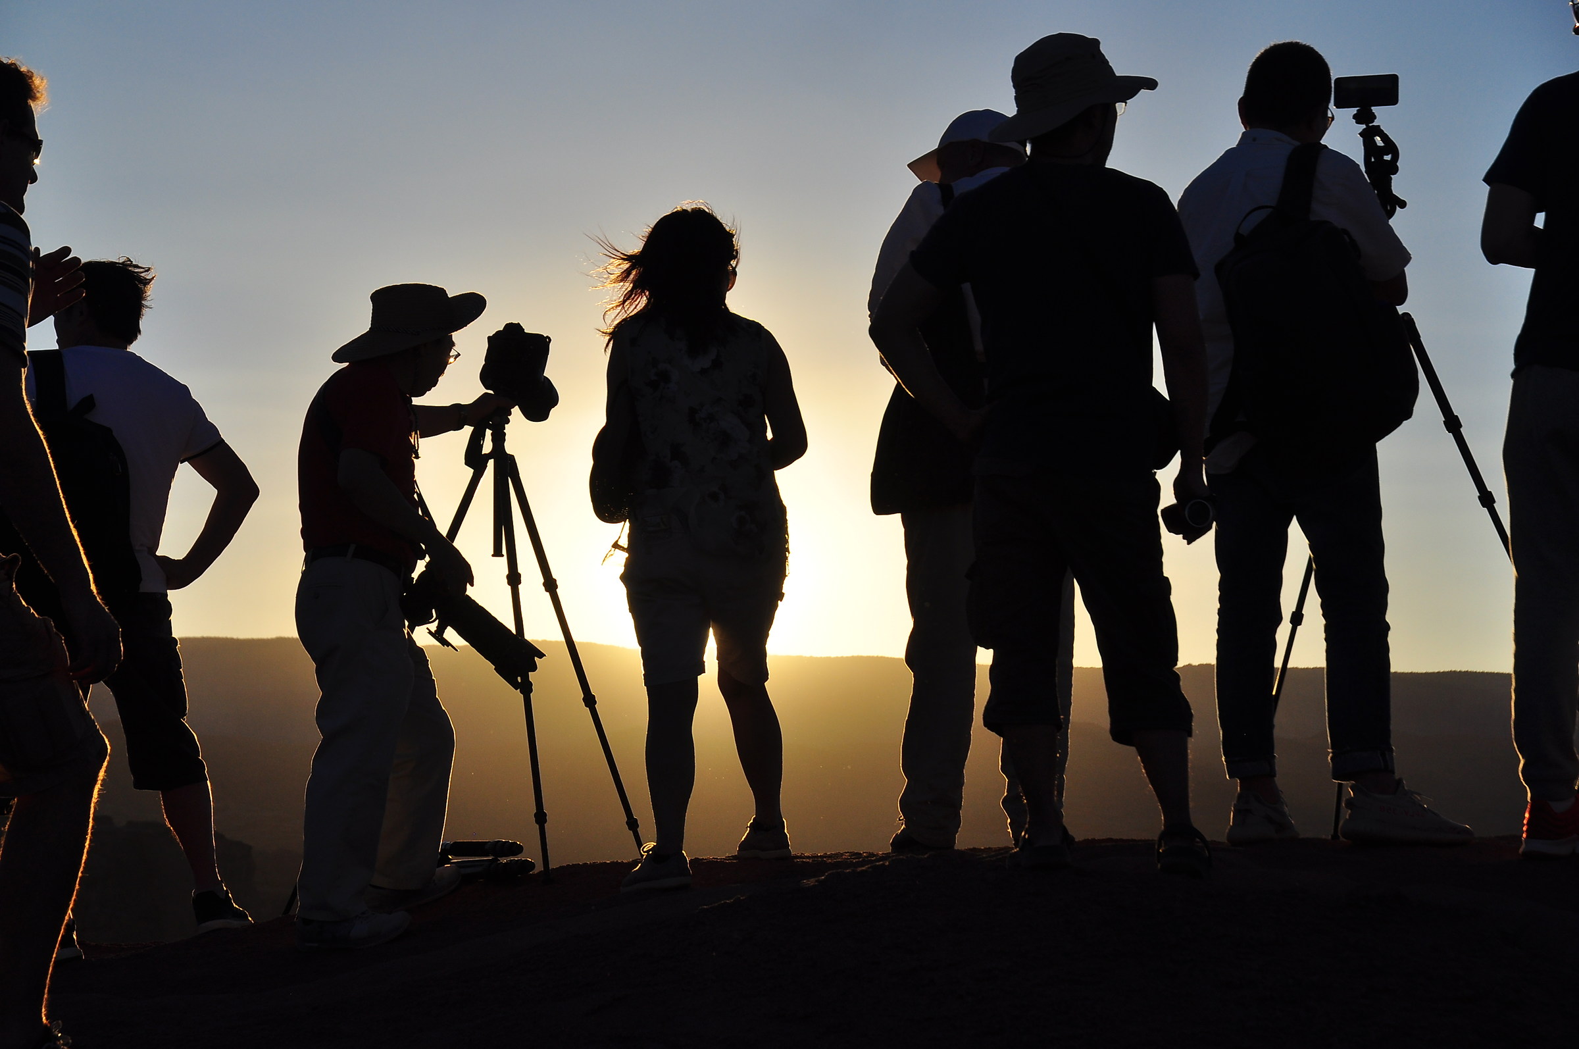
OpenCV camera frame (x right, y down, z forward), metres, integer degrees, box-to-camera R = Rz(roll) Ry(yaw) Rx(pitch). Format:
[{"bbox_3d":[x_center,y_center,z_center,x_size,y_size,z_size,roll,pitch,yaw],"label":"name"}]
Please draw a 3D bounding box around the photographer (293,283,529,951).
[{"bbox_3d":[-0.967,0.227,10.800,0.560,1.670,0.500,1,-2,-30],"label":"photographer"}]

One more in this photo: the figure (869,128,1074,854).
[{"bbox_3d":[0.434,-0.103,10.000,0.480,1.730,0.370,1,-2,-19],"label":"figure"}]

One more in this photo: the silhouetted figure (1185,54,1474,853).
[{"bbox_3d":[1.169,-0.181,9.400,0.570,1.750,0.480,-1,-2,25],"label":"silhouetted figure"}]

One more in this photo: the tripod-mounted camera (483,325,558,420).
[{"bbox_3d":[-0.699,-0.398,11.000,0.160,0.160,0.200,-1,-22,33],"label":"tripod-mounted camera"}]

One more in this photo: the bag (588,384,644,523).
[{"bbox_3d":[-0.400,-0.169,10.100,0.140,0.310,0.210,-1,-2,16],"label":"bag"}]

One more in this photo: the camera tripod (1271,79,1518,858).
[{"bbox_3d":[1.482,-0.114,9.900,0.860,1.660,0.820,0,-2,11],"label":"camera tripod"}]

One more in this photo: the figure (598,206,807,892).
[{"bbox_3d":[-0.205,0.054,10.000,0.490,1.600,0.380,0,-2,3],"label":"figure"}]

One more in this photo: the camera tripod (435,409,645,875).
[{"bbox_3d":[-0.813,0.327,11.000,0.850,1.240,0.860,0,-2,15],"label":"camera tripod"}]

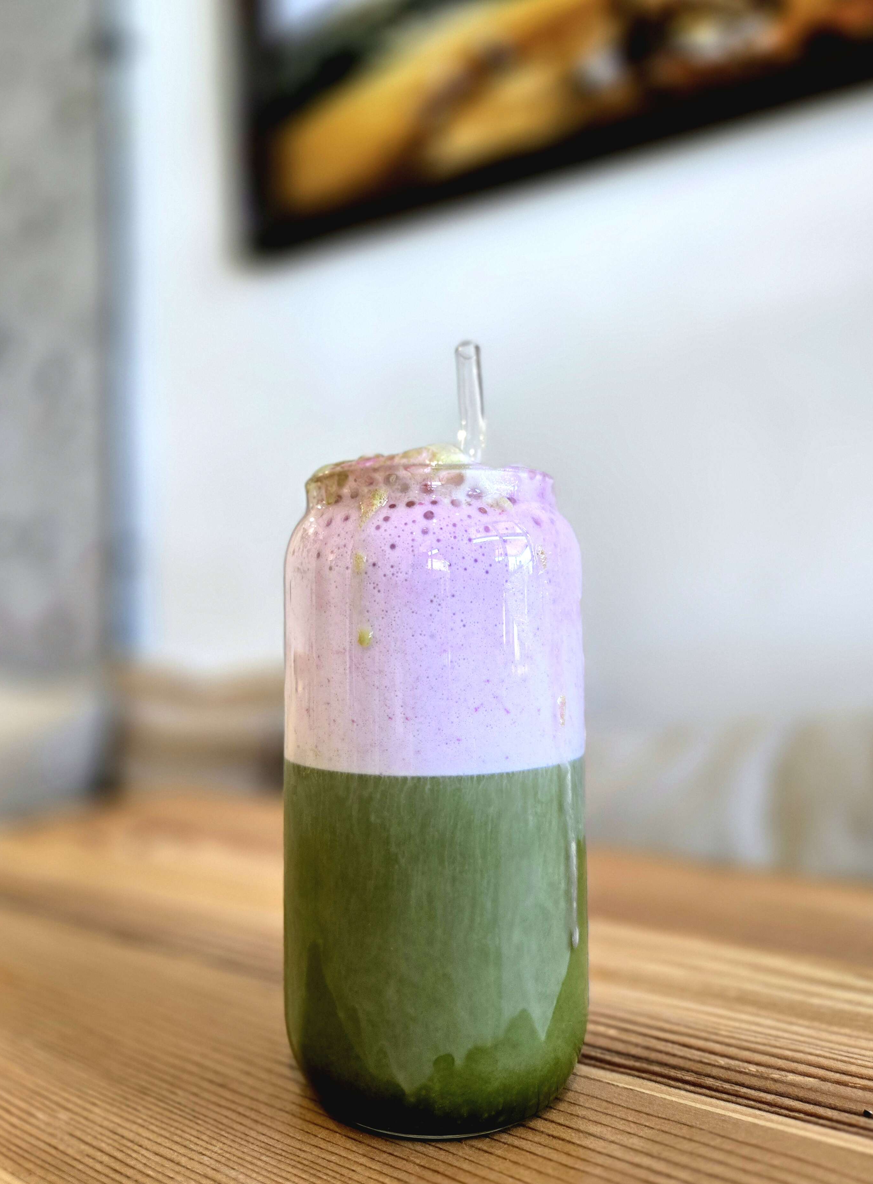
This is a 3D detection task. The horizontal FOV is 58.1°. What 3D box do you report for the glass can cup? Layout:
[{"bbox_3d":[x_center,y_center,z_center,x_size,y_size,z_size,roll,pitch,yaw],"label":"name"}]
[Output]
[{"bbox_3d":[0.000,0.045,0.202,0.076,0.144,0.076,-1,-4,0],"label":"glass can cup"}]

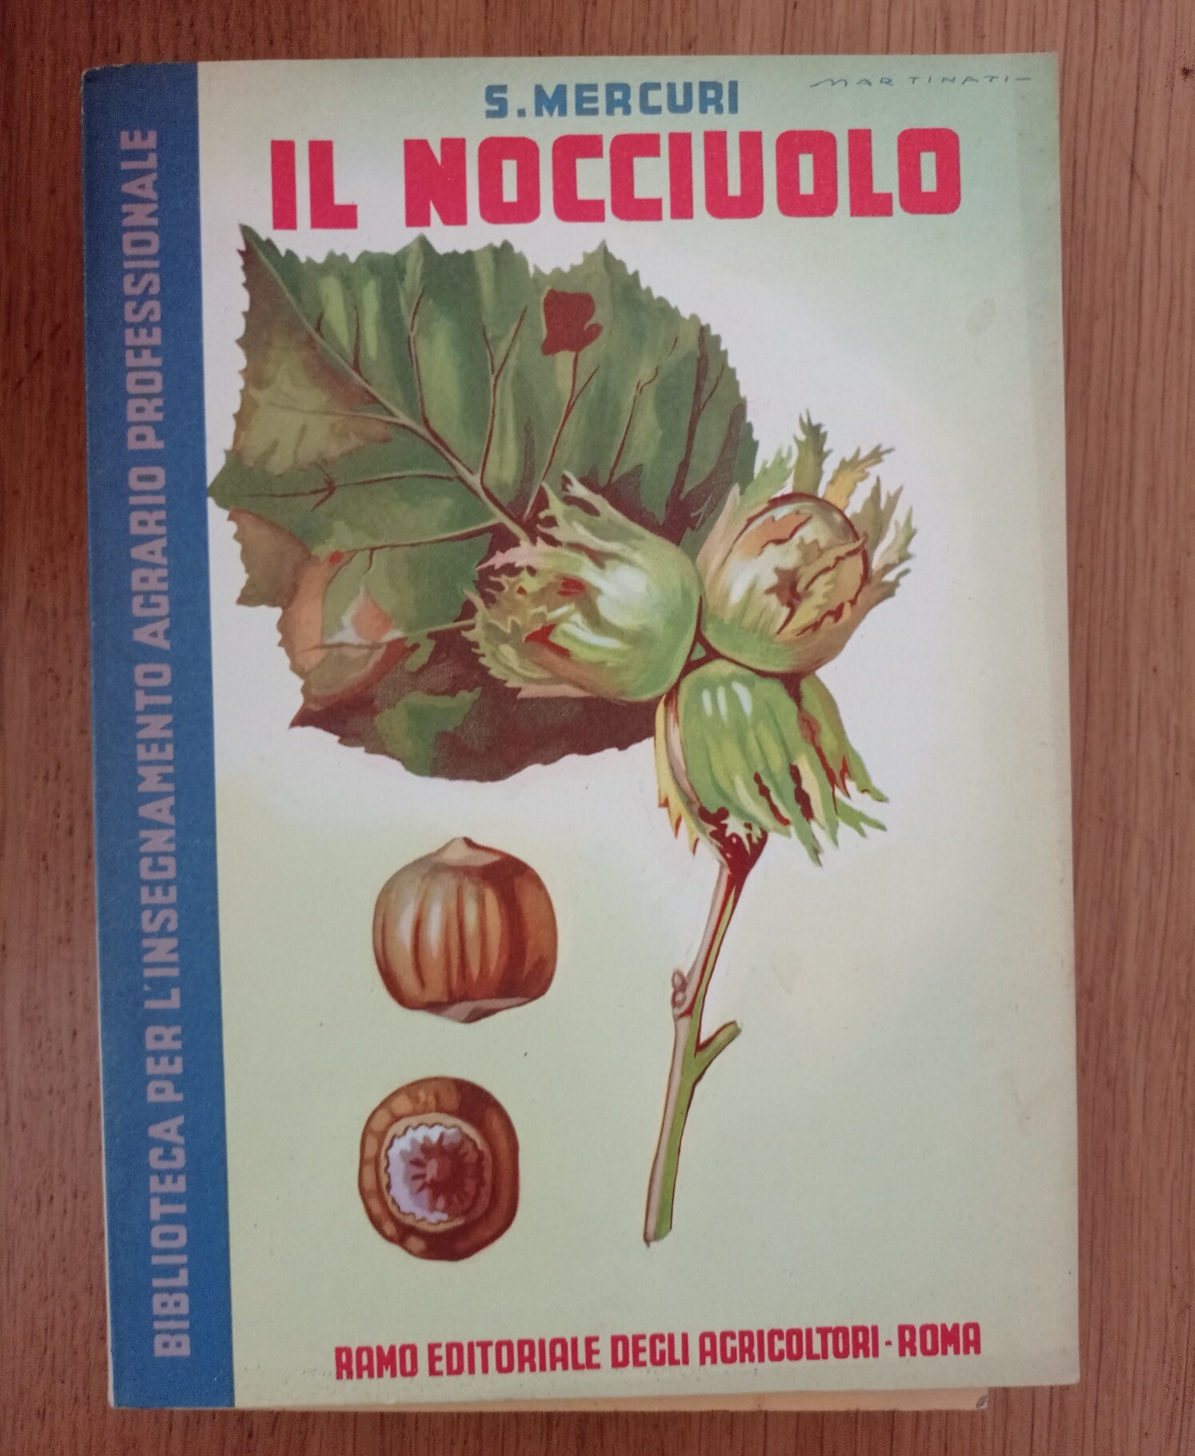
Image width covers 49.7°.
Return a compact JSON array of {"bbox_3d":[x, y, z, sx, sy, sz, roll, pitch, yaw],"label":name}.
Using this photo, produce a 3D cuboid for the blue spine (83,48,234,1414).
[{"bbox_3d":[-0.074,0.002,0.221,0.021,0.008,0.225,-1,91,-1],"label":"blue spine"}]

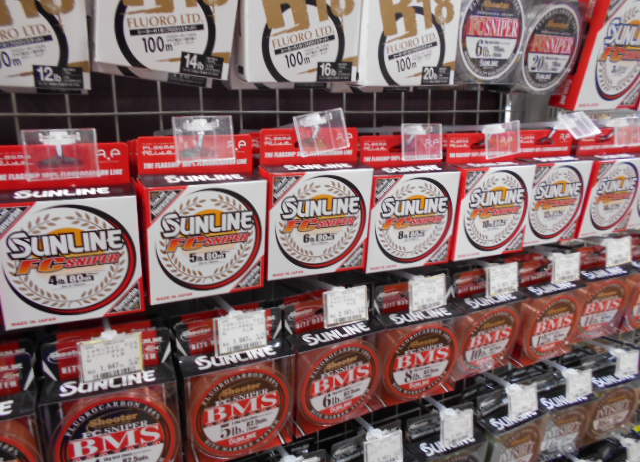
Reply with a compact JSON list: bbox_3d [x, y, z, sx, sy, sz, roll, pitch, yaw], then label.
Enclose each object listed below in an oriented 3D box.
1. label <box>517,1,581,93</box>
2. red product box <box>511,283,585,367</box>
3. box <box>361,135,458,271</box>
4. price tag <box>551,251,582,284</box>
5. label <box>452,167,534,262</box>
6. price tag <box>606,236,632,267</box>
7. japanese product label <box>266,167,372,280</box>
[{"bbox_3d":[0.232,-0.193,0.509,0.084,0.085,0.030,-6,21,-25],"label":"label"},{"bbox_3d":[0.282,0.115,0.613,0.096,0.091,0.032,-6,16,-25],"label":"red product box"},{"bbox_3d":[0.087,-0.028,0.478,0.095,0.127,0.033,-5,21,-19],"label":"box"},{"bbox_3d":[0.294,0.044,0.573,0.044,0.035,0.004,-5,9,-20],"label":"price tag"},{"bbox_3d":[0.170,-0.023,0.494,0.091,0.091,0.033,-5,20,-24],"label":"label"},{"bbox_3d":[0.381,0.026,0.611,0.044,0.035,0.004,-5,5,-19],"label":"price tag"},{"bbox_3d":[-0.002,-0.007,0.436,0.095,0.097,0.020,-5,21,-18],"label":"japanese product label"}]

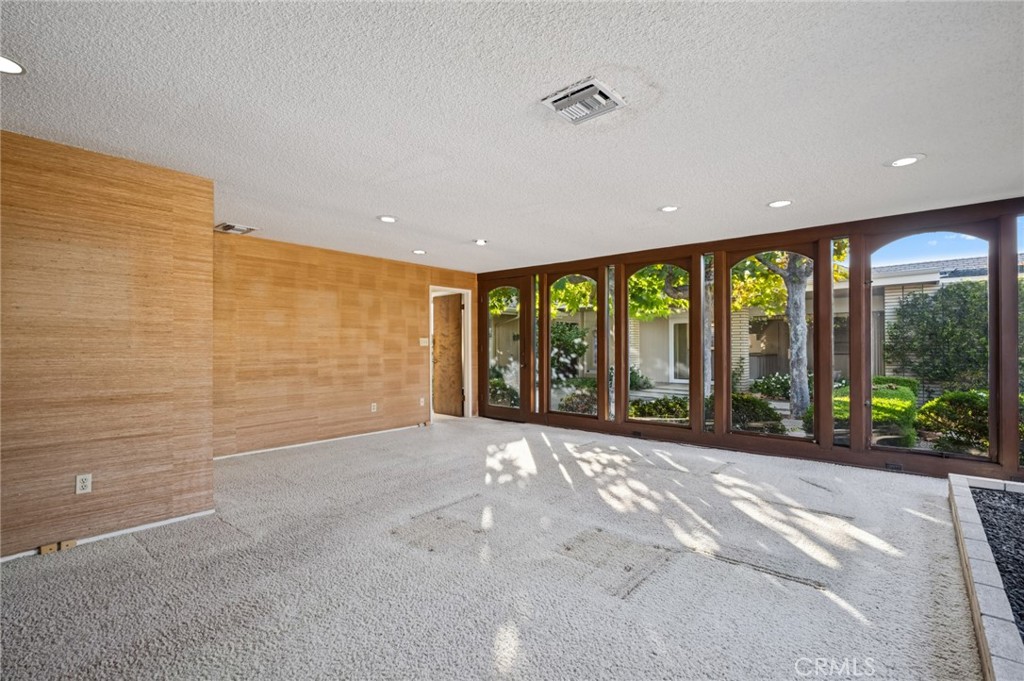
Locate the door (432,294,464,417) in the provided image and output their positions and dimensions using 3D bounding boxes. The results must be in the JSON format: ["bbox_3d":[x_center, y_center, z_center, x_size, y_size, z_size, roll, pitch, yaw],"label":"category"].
[{"bbox_3d":[-1.107,0.257,7.800,0.750,2.030,0.045,-1,-1,44],"label":"door"}]

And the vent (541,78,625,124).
[{"bbox_3d":[0.367,-1.189,2.298,0.310,0.025,0.310,0,-1,40],"label":"vent"}]

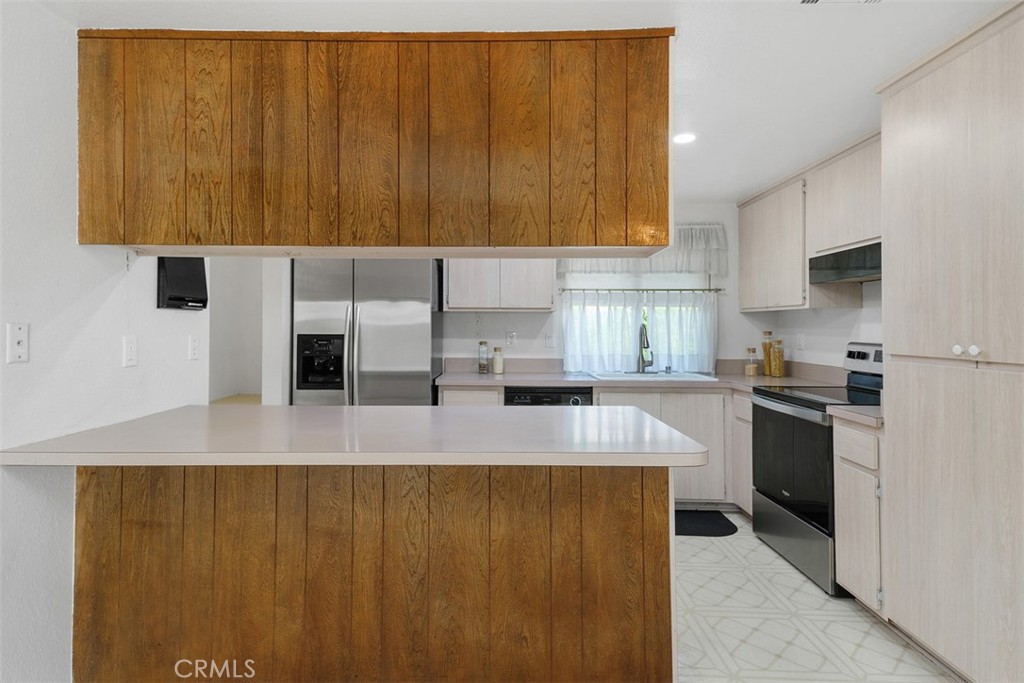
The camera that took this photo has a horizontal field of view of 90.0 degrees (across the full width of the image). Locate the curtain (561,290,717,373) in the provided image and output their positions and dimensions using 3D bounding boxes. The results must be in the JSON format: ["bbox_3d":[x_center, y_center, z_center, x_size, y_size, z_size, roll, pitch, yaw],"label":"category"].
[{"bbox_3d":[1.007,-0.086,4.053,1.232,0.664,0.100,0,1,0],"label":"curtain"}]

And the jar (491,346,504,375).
[{"bbox_3d":[-0.103,0.152,3.964,0.086,0.207,0.086,0,1,0],"label":"jar"}]

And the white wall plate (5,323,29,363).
[{"bbox_3d":[-1.446,0.006,1.500,0.008,0.115,0.071,0,1,0],"label":"white wall plate"}]

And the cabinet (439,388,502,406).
[{"bbox_3d":[-0.294,0.717,3.835,0.447,0.815,0.600,0,1,-1],"label":"cabinet"}]

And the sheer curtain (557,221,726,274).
[{"bbox_3d":[1.024,-0.722,3.999,1.340,0.411,0.100,0,1,0],"label":"sheer curtain"}]

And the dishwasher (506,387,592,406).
[{"bbox_3d":[0.246,0.736,3.853,0.613,0.850,0.610,0,1,-1],"label":"dishwasher"}]

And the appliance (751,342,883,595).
[{"bbox_3d":[1.789,0.612,2.766,0.650,1.190,0.764,0,1,0],"label":"appliance"}]

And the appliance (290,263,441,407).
[{"bbox_3d":[-0.975,0.301,3.658,0.890,1.770,0.750,0,1,0],"label":"appliance"}]

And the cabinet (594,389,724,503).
[{"bbox_3d":[1.038,0.714,3.865,0.922,0.800,0.600,0,1,-1],"label":"cabinet"}]

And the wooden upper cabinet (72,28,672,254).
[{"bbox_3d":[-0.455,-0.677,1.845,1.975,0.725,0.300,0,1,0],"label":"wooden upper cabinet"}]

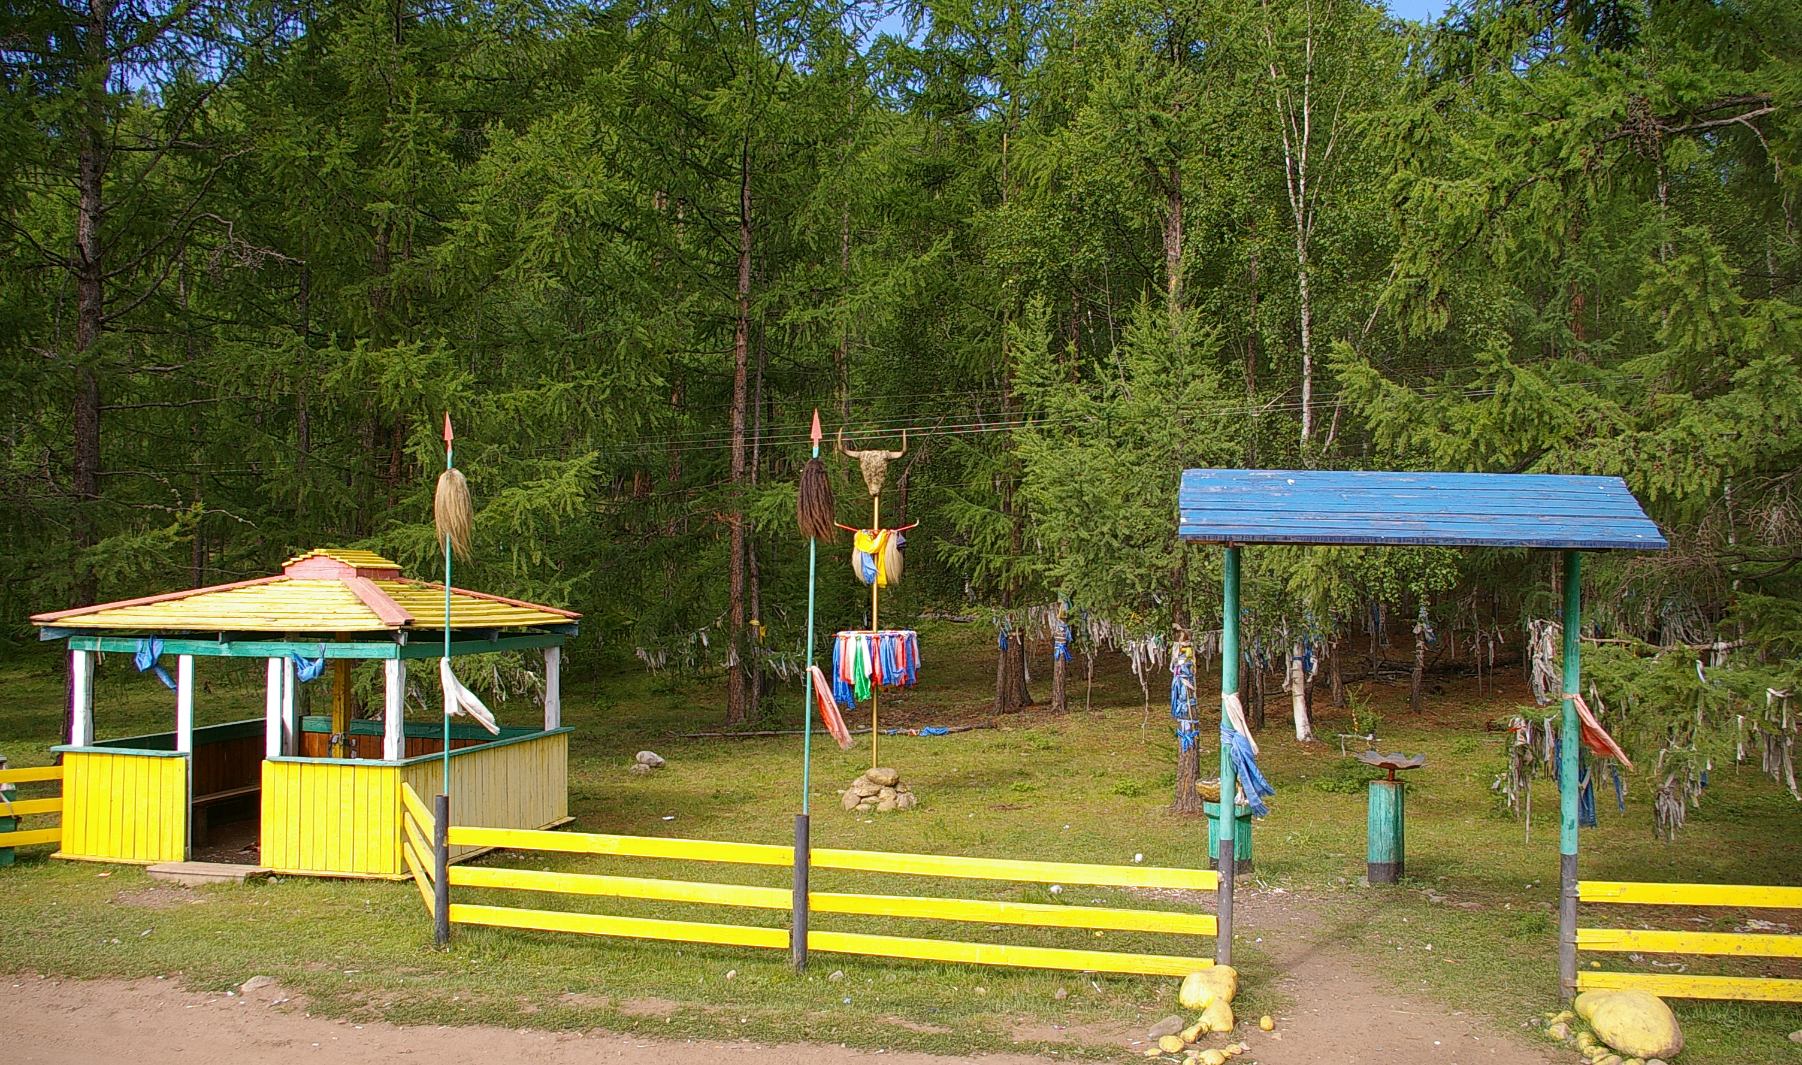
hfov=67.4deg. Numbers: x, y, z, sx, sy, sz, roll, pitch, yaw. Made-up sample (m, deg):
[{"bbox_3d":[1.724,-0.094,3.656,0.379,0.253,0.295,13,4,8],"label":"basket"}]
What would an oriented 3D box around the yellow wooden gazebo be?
[{"bbox_3d":[-5.771,1.615,13.743,3.789,2.875,3.339,0,-2,13],"label":"yellow wooden gazebo"}]

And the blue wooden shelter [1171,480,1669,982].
[{"bbox_3d":[3.108,1.239,8.477,2.632,3.219,1.588,0,-2,12],"label":"blue wooden shelter"}]

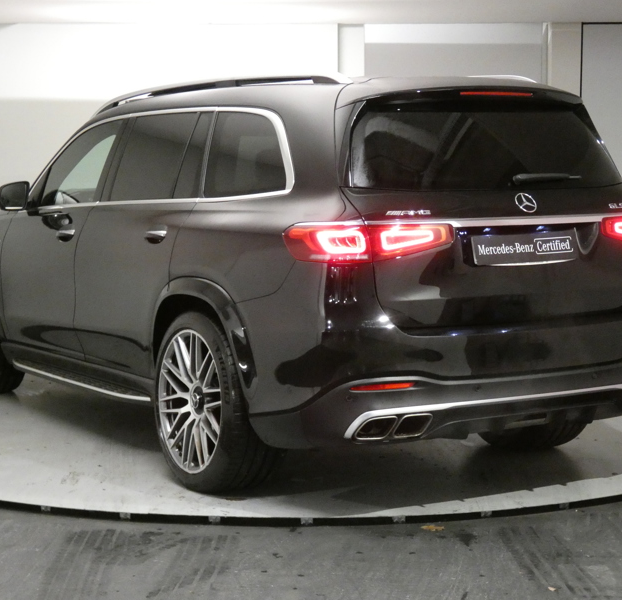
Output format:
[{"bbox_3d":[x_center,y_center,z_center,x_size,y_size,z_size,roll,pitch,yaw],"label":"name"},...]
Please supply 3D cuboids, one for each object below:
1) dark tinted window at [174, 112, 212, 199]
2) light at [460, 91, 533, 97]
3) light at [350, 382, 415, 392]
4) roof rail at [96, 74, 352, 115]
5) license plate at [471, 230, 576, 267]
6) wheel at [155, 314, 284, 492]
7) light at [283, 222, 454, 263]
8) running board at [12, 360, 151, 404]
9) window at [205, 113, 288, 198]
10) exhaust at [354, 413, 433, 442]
[{"bbox_3d":[-0.490,-0.635,6.171,0.030,0.390,0.285,18,-5,-31],"label":"dark tinted window"},{"bbox_3d":[0.753,-0.829,5.663,0.370,0.022,0.030,-4,6,-30],"label":"light"},{"bbox_3d":[0.272,0.328,5.285,0.255,0.032,0.045,-2,6,-15],"label":"light"},{"bbox_3d":[-0.508,-0.964,6.644,0.070,0.110,2.500,-4,7,-31],"label":"roof rail"},{"bbox_3d":[0.853,-0.205,5.579,0.520,0.114,0.015,-4,-8,-31],"label":"license plate"},{"bbox_3d":[-0.385,0.428,6.123,0.325,0.815,0.815,-4,7,-31],"label":"wheel"},{"bbox_3d":[0.220,-0.223,5.357,0.560,0.150,0.340,-4,7,-31],"label":"light"},{"bbox_3d":[-1.228,0.416,7.353,0.210,0.075,1.780,-4,6,-30],"label":"running board"},{"bbox_3d":[-0.250,-0.600,5.786,0.045,0.390,0.760,19,-6,-33],"label":"window"},{"bbox_3d":[0.299,0.470,5.308,0.295,0.090,0.140,-4,6,-30],"label":"exhaust"}]

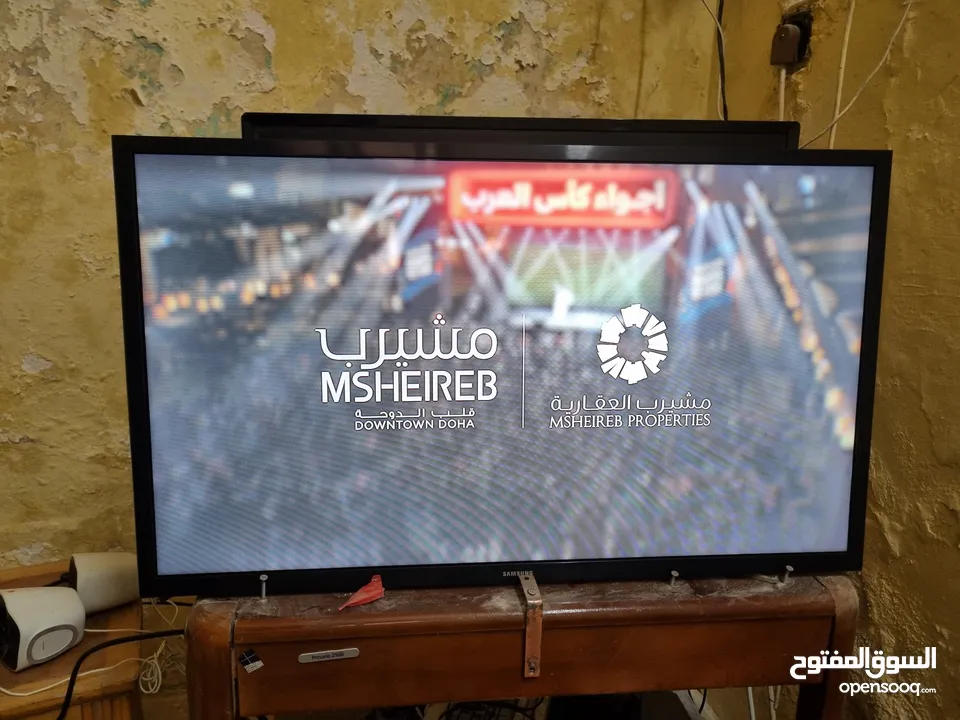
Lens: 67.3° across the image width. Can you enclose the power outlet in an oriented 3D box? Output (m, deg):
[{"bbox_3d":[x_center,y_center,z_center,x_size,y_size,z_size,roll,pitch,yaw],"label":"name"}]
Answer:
[{"bbox_3d":[0.427,-0.432,0.970,0.020,0.070,0.050,-3,11,-19],"label":"power outlet"}]

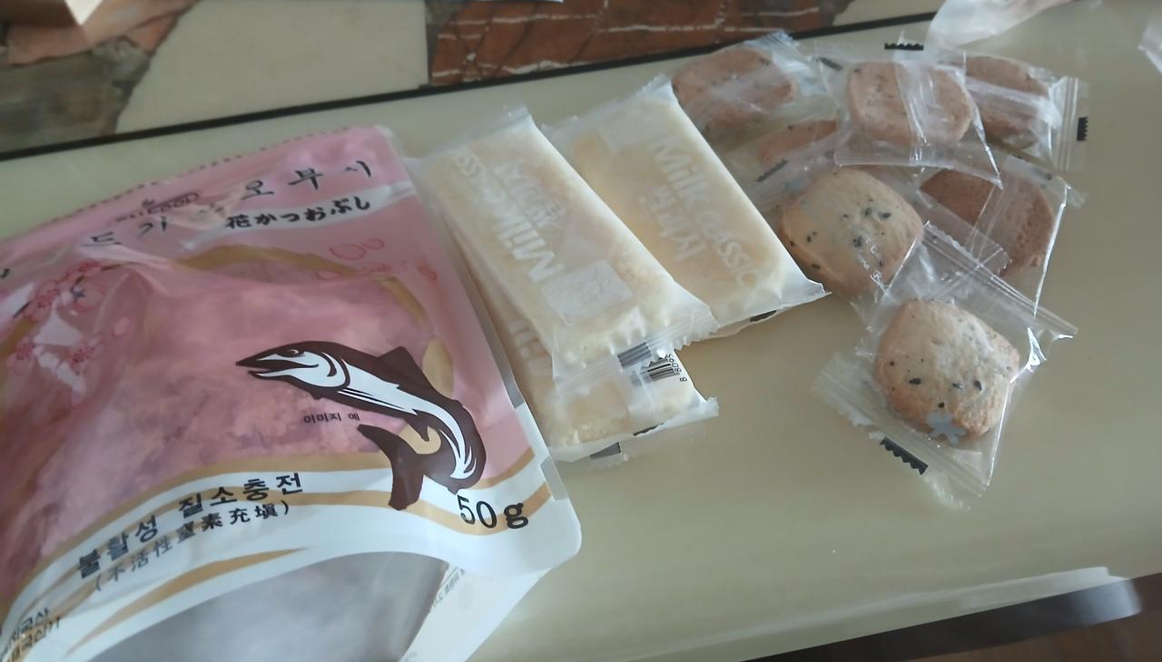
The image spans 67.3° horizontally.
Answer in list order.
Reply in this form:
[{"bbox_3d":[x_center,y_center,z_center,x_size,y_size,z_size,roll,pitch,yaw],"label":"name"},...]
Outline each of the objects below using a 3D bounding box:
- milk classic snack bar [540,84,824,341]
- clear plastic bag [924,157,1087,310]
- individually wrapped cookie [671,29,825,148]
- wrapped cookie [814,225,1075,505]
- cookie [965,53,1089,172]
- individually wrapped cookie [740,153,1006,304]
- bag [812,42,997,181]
[{"bbox_3d":[0.036,-0.048,0.326,0.057,0.018,0.120,-20,59,-11],"label":"milk classic snack bar"},{"bbox_3d":[0.151,-0.040,0.325,0.060,0.015,0.072,20,58,15],"label":"clear plastic bag"},{"bbox_3d":[0.064,-0.104,0.371,0.072,0.015,0.058,-24,58,-14],"label":"individually wrapped cookie"},{"bbox_3d":[0.125,0.006,0.294,0.062,0.015,0.078,34,63,22],"label":"wrapped cookie"},{"bbox_3d":[0.172,-0.093,0.361,0.074,0.015,0.059,17,58,13],"label":"cookie"},{"bbox_3d":[0.107,-0.038,0.320,0.062,0.018,0.078,-34,62,-24],"label":"individually wrapped cookie"},{"bbox_3d":[0.131,-0.091,0.354,0.063,0.016,0.075,3,55,3],"label":"bag"}]

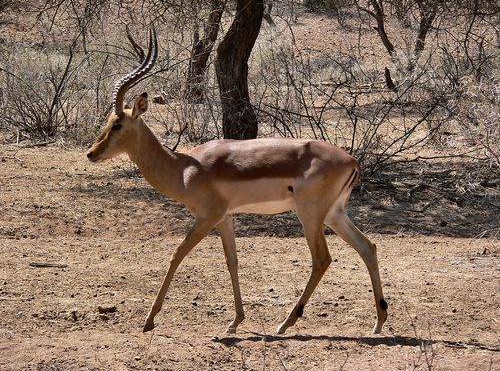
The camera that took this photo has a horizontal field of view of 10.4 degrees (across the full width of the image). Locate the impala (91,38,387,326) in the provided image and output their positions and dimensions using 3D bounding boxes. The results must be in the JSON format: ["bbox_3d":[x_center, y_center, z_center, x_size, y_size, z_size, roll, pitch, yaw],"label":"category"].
[{"bbox_3d":[-0.056,-0.018,12.600,1.360,1.390,0.360,1,5,6],"label":"impala"}]

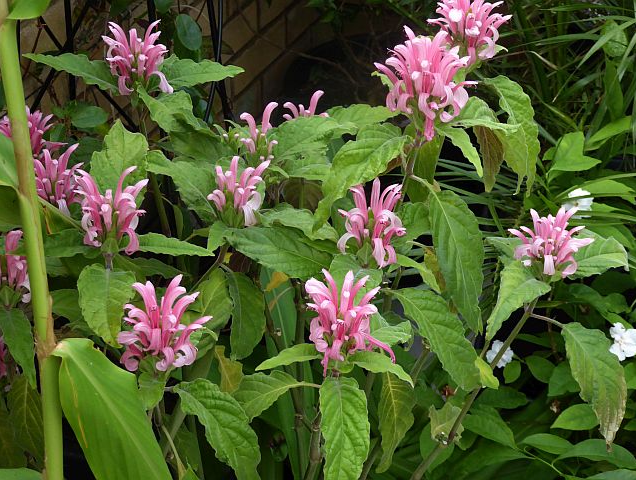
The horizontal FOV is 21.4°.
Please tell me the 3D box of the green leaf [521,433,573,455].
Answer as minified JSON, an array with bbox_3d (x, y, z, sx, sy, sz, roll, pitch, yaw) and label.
[{"bbox_3d":[0.288,0.256,2.120,0.068,0.016,0.038,13,38,2],"label":"green leaf"}]

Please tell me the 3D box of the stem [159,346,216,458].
[{"bbox_3d":[-0.150,0.185,1.930,0.009,0.137,0.009,26,9,0],"label":"stem"}]

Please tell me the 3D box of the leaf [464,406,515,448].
[{"bbox_3d":[0.221,0.238,2.150,0.066,0.012,0.045,21,41,11],"label":"leaf"}]

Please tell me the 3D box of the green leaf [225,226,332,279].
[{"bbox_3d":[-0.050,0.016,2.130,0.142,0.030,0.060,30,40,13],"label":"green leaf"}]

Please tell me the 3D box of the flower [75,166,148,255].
[{"bbox_3d":[-0.258,-0.037,2.100,0.090,0.105,0.088,0,10,0],"label":"flower"}]

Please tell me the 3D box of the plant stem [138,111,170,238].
[{"bbox_3d":[-0.206,-0.085,2.120,0.009,0.162,0.009,-12,9,0],"label":"plant stem"}]

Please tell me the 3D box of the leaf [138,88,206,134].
[{"bbox_3d":[-0.175,-0.155,2.030,0.080,0.020,0.050,15,38,14],"label":"leaf"}]

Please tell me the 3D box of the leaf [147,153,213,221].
[{"bbox_3d":[-0.160,-0.065,2.020,0.100,0.022,0.052,43,49,2],"label":"leaf"}]

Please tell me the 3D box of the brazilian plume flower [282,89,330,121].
[{"bbox_3d":[-0.016,-0.162,2.140,0.060,0.055,0.055,0,15,0],"label":"brazilian plume flower"}]

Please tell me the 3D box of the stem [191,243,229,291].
[{"bbox_3d":[-0.126,0.031,1.970,0.016,0.066,0.018,32,9,6],"label":"stem"}]

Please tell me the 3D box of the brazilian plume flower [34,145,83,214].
[{"bbox_3d":[-0.312,-0.073,2.030,0.064,0.077,0.064,0,14,0],"label":"brazilian plume flower"}]

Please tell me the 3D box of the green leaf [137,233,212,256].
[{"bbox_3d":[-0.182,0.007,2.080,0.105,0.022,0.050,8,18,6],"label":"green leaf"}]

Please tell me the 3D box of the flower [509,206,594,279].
[{"bbox_3d":[0.272,0.004,1.960,0.096,0.078,0.090,0,15,0],"label":"flower"}]

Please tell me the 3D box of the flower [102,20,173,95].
[{"bbox_3d":[-0.249,-0.252,2.320,0.096,0.102,0.096,0,10,0],"label":"flower"}]

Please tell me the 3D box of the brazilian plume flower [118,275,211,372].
[{"bbox_3d":[-0.182,0.099,2.000,0.106,0.110,0.104,0,10,0],"label":"brazilian plume flower"}]

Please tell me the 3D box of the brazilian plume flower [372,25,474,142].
[{"bbox_3d":[0.117,-0.174,1.860,0.108,0.113,0.102,-1,14,0],"label":"brazilian plume flower"}]

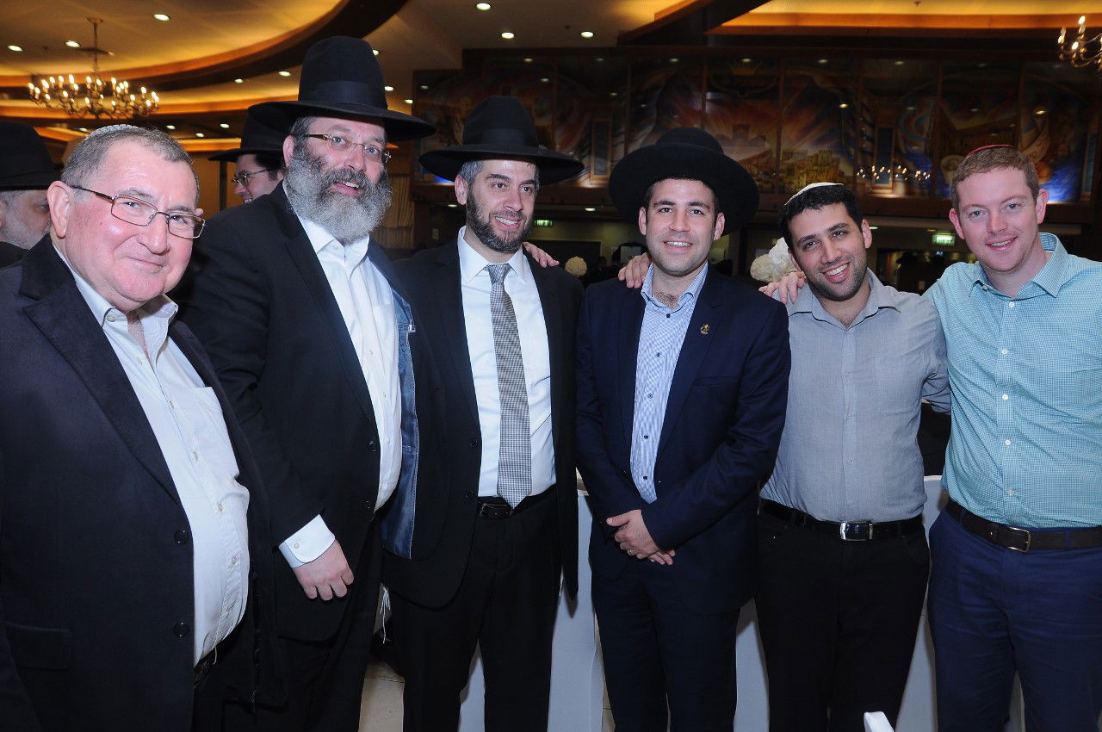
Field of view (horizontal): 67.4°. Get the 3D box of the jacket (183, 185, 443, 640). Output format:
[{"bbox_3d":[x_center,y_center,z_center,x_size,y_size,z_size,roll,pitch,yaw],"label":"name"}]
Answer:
[{"bbox_3d":[-0.445,0.075,1.570,0.380,0.810,0.580,5,6,42],"label":"jacket"}]

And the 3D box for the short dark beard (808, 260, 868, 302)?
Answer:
[{"bbox_3d":[0.592,-0.178,1.710,0.125,0.080,0.095,-18,4,23],"label":"short dark beard"}]

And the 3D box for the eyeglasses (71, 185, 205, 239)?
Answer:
[{"bbox_3d":[-0.575,-0.214,1.155,0.140,0.045,0.140,16,3,32],"label":"eyeglasses"}]

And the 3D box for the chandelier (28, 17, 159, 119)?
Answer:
[{"bbox_3d":[-4.324,-2.811,7.800,1.080,0.920,1.080,1,4,0],"label":"chandelier"}]

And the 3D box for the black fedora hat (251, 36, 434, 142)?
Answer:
[{"bbox_3d":[-0.395,-0.530,1.590,0.335,0.155,0.370,3,2,-45],"label":"black fedora hat"}]

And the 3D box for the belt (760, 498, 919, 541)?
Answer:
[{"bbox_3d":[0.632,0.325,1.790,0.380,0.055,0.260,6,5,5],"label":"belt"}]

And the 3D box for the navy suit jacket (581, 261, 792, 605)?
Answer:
[{"bbox_3d":[0.283,0.160,1.780,0.500,0.735,0.330,2,5,14],"label":"navy suit jacket"}]

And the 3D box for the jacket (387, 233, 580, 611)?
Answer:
[{"bbox_3d":[-0.147,0.122,1.780,0.500,0.770,0.310,-1,5,-22],"label":"jacket"}]

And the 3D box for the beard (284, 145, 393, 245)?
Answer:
[{"bbox_3d":[-0.393,-0.318,1.530,0.170,0.185,0.140,5,4,-45],"label":"beard"}]

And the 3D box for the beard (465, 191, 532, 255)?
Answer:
[{"bbox_3d":[-0.107,-0.287,1.690,0.135,0.135,0.115,1,3,-30],"label":"beard"}]

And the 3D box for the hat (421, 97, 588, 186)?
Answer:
[{"bbox_3d":[-0.100,-0.472,1.745,0.338,0.148,0.370,1,1,-29],"label":"hat"}]

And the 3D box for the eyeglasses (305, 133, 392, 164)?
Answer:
[{"bbox_3d":[-0.392,-0.405,1.560,0.140,0.042,0.140,5,4,-45],"label":"eyeglasses"}]

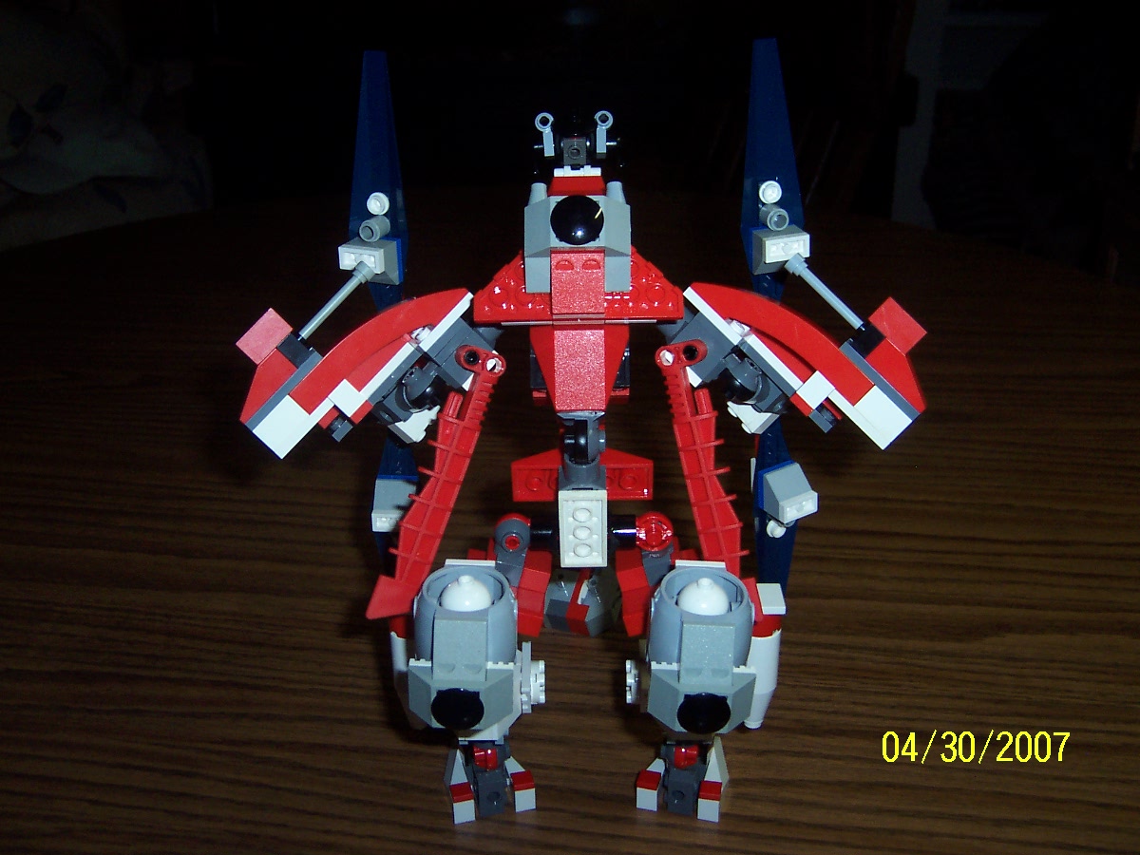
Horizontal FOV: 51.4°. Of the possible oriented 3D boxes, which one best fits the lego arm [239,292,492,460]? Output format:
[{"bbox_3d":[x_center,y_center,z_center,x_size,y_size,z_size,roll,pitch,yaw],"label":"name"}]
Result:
[{"bbox_3d":[-0.066,-0.018,0.388,0.080,0.053,0.024,0,10,0],"label":"lego arm"}]

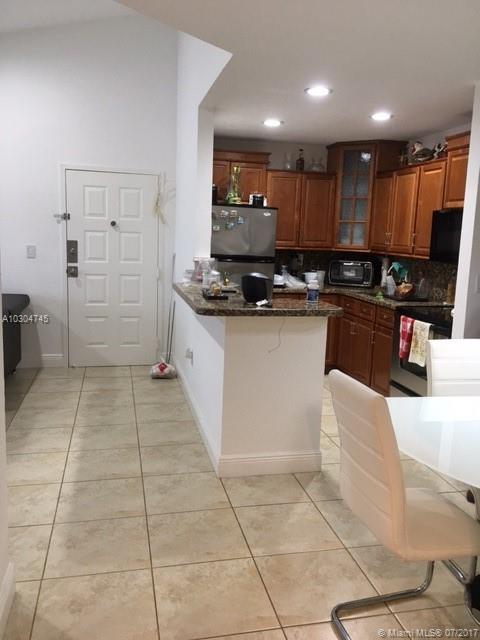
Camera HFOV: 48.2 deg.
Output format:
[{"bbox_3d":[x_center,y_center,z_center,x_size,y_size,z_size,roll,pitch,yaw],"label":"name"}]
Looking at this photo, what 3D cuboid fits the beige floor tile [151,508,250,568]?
[{"bbox_3d":[-0.212,1.056,2.620,0.452,0.014,0.452,0,9,-13],"label":"beige floor tile"}]

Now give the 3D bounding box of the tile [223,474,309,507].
[{"bbox_3d":[0.134,0.983,3.130,0.450,0.012,0.410,0,9,-13],"label":"tile"}]

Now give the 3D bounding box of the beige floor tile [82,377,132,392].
[{"bbox_3d":[-1.270,0.623,5.154,0.452,0.014,0.452,0,9,-13],"label":"beige floor tile"}]

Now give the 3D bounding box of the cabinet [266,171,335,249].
[{"bbox_3d":[0.637,-1.185,5.842,0.780,0.815,0.328,0,9,-13],"label":"cabinet"}]

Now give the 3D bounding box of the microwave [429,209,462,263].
[{"bbox_3d":[1.851,-0.638,4.111,0.407,0.417,0.755,0,9,-13],"label":"microwave"}]

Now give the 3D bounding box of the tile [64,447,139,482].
[{"bbox_3d":[-0.857,0.912,3.384,0.450,0.012,0.450,0,9,-13],"label":"tile"}]

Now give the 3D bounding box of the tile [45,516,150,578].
[{"bbox_3d":[-0.655,1.056,2.510,0.450,0.012,0.450,0,9,-13],"label":"tile"}]

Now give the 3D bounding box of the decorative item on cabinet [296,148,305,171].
[{"bbox_3d":[0.606,-1.604,5.409,0.080,0.230,0.080,-1,9,-13],"label":"decorative item on cabinet"}]

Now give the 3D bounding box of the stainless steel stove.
[{"bbox_3d":[1.609,0.405,4.077,0.635,0.920,0.760,-1,9,-13],"label":"stainless steel stove"}]

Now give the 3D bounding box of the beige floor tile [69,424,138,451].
[{"bbox_3d":[-0.950,0.832,3.795,0.446,0.010,0.446,0,9,-13],"label":"beige floor tile"}]

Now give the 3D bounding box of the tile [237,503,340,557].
[{"bbox_3d":[0.231,1.042,2.693,0.446,0.010,0.446,0,9,-13],"label":"tile"}]

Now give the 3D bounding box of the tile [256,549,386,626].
[{"bbox_3d":[0.332,1.114,2.258,0.446,0.010,0.446,0,9,-13],"label":"tile"}]

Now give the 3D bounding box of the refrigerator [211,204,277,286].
[{"bbox_3d":[-0.115,-0.274,5.531,0.755,1.710,0.750,0,9,-13],"label":"refrigerator"}]

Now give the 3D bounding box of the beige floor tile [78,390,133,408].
[{"bbox_3d":[-1.159,0.697,4.694,0.450,0.012,0.450,0,9,-13],"label":"beige floor tile"}]

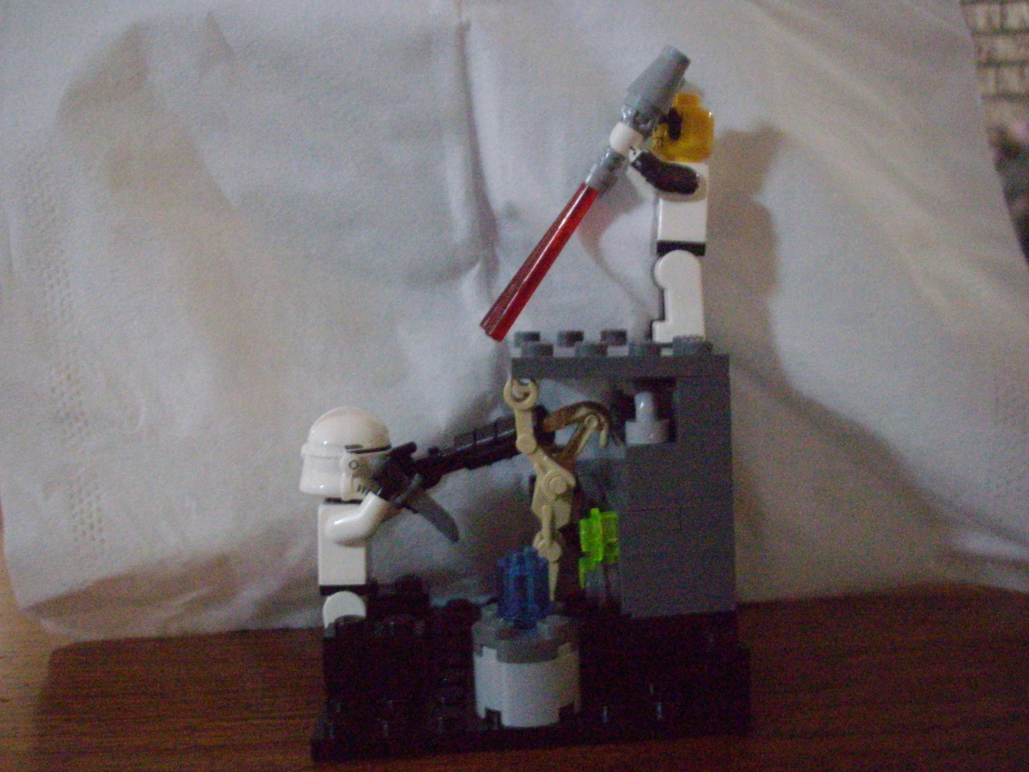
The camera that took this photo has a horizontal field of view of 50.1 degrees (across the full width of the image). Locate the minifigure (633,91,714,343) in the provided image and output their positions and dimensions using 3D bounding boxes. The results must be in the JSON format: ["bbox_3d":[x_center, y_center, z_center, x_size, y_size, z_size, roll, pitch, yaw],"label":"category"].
[{"bbox_3d":[0.026,-0.027,0.183,0.015,0.041,0.019,-3,7,-1],"label":"minifigure"}]

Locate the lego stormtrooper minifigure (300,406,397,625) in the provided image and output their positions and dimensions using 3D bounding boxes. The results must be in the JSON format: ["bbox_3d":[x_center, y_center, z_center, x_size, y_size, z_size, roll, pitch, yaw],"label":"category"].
[{"bbox_3d":[-0.028,0.025,0.188,0.017,0.044,0.019,-3,7,-1],"label":"lego stormtrooper minifigure"}]

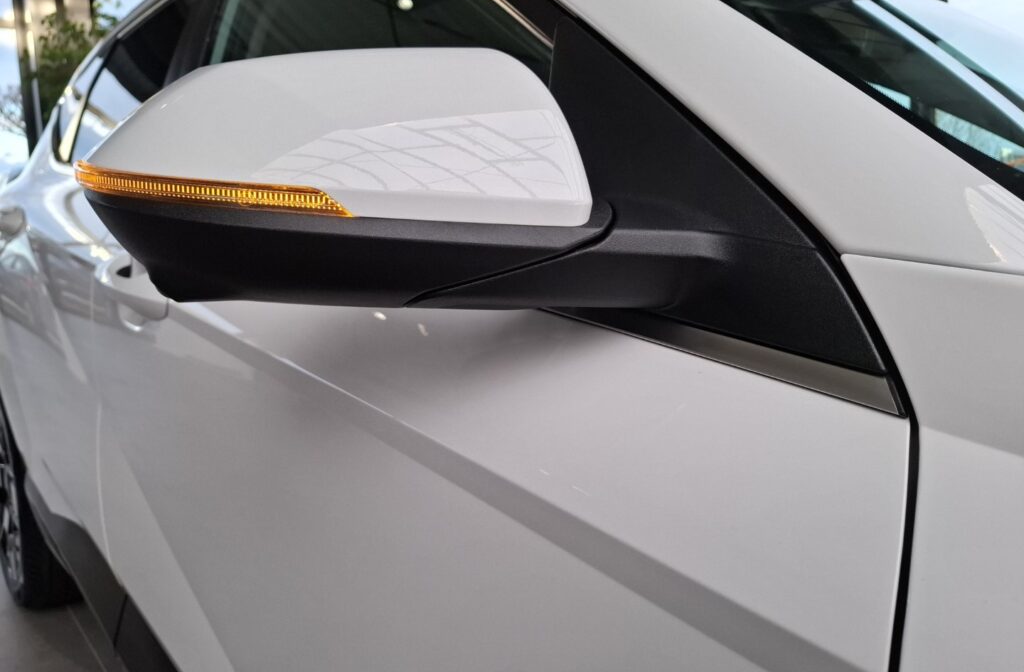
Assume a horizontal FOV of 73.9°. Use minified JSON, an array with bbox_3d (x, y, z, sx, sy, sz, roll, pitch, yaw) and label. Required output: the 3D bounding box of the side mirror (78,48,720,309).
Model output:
[{"bbox_3d":[-0.061,-0.100,0.433,0.335,0.170,0.180,-7,11,-32],"label":"side mirror"}]

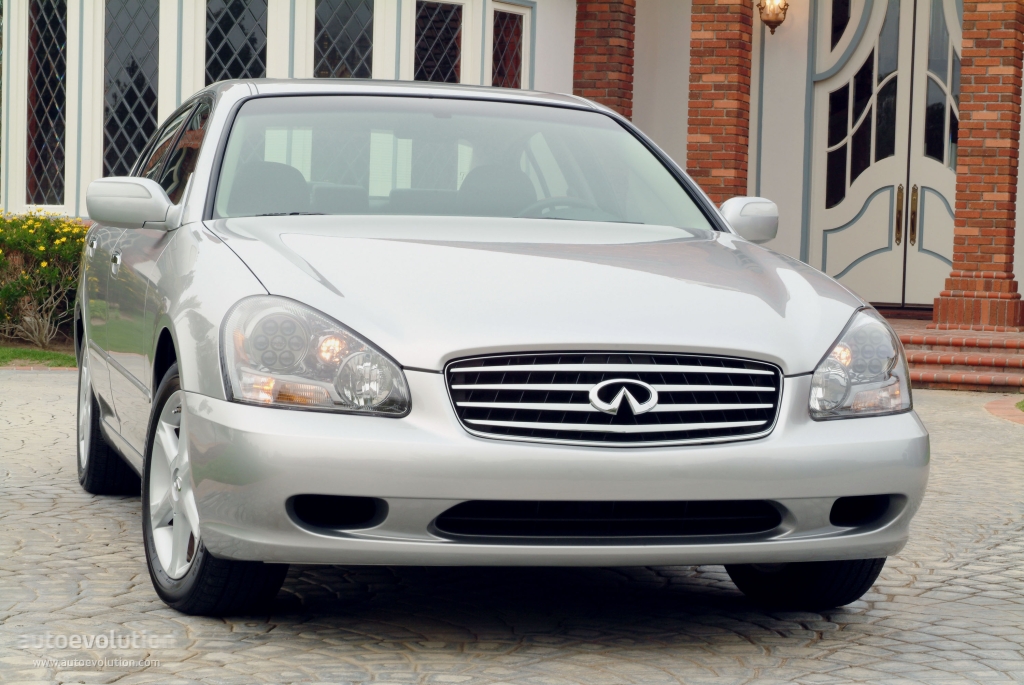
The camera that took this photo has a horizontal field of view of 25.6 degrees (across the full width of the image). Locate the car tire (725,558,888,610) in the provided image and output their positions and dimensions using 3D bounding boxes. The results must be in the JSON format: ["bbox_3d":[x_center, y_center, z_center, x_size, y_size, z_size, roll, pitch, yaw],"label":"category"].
[{"bbox_3d":[0.775,0.382,6.112,0.235,0.675,0.675,0,2,-24],"label":"car tire"}]

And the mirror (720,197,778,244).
[{"bbox_3d":[0.729,-0.372,6.886,0.260,0.155,0.190,1,2,-15],"label":"mirror"}]

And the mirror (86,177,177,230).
[{"bbox_3d":[-1.076,-0.397,6.398,0.260,0.155,0.190,1,2,-15],"label":"mirror"}]

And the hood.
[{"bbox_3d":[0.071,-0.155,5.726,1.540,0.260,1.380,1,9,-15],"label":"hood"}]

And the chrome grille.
[{"bbox_3d":[0.247,0.127,5.062,0.815,0.215,0.110,1,2,-15],"label":"chrome grille"}]

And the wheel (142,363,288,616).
[{"bbox_3d":[-0.745,0.361,5.702,0.235,0.675,0.675,0,2,-24],"label":"wheel"}]

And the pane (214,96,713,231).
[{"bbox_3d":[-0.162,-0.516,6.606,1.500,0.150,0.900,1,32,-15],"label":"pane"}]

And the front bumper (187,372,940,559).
[{"bbox_3d":[0.183,0.290,5.290,1.830,0.480,0.600,1,2,-15],"label":"front bumper"}]

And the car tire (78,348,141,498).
[{"bbox_3d":[-1.489,0.240,8.471,0.235,0.675,0.675,1,2,-15],"label":"car tire"}]

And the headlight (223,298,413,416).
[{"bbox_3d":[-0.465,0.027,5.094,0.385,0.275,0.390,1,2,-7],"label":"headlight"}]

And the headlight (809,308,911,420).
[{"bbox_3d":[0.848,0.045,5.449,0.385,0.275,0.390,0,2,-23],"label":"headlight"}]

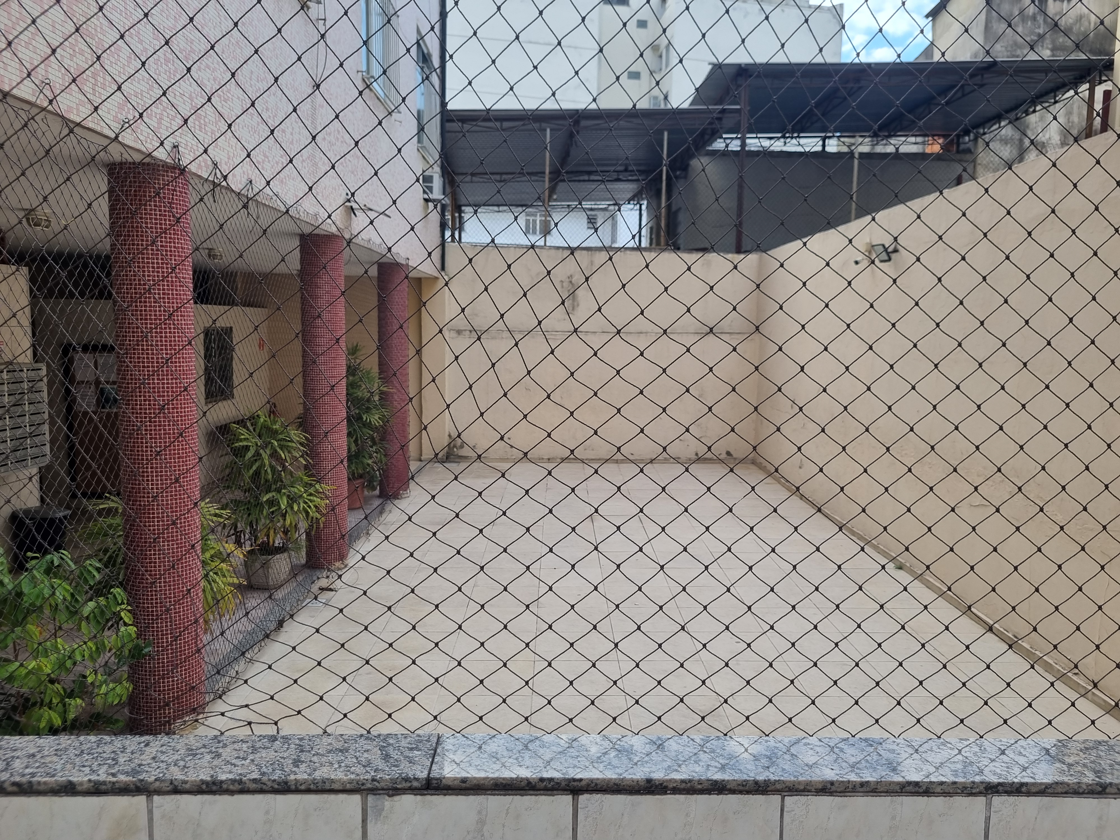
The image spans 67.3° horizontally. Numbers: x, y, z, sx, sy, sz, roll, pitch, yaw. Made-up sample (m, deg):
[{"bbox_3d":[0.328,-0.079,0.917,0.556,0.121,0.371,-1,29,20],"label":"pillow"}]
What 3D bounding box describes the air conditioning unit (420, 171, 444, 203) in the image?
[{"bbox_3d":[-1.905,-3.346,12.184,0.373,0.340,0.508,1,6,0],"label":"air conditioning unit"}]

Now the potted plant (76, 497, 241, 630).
[{"bbox_3d":[-2.639,1.038,5.649,1.021,1.028,0.920,1,6,0],"label":"potted plant"}]

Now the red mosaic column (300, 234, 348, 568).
[{"bbox_3d":[-2.149,-0.160,7.699,0.384,2.987,0.384,1,6,0],"label":"red mosaic column"}]

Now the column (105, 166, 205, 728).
[{"bbox_3d":[-2.156,0.179,4.536,0.384,2.987,0.384,1,6,0],"label":"column"}]

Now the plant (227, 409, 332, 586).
[{"bbox_3d":[-2.392,0.660,7.147,0.884,1.467,0.850,1,6,0],"label":"plant"}]

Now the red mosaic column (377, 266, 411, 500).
[{"bbox_3d":[-2.142,-0.500,10.866,0.384,2.987,0.384,1,6,0],"label":"red mosaic column"}]

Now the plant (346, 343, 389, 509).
[{"bbox_3d":[-2.562,0.066,10.222,0.974,1.986,0.880,1,6,0],"label":"plant"}]

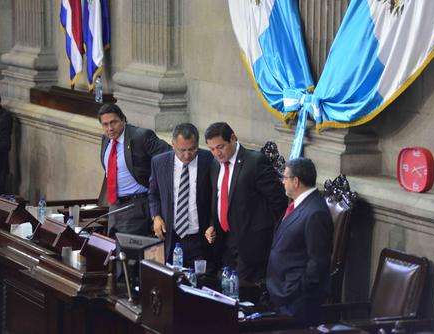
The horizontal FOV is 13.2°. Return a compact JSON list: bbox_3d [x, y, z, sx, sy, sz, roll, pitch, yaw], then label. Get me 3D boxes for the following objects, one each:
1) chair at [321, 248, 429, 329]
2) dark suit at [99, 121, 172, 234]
[{"bbox_3d":[0.863,1.054,11.015,0.640,1.060,0.590,-3,7,-24],"label":"chair"},{"bbox_3d":[-0.607,0.421,13.896,0.600,1.450,0.380,4,9,28],"label":"dark suit"}]

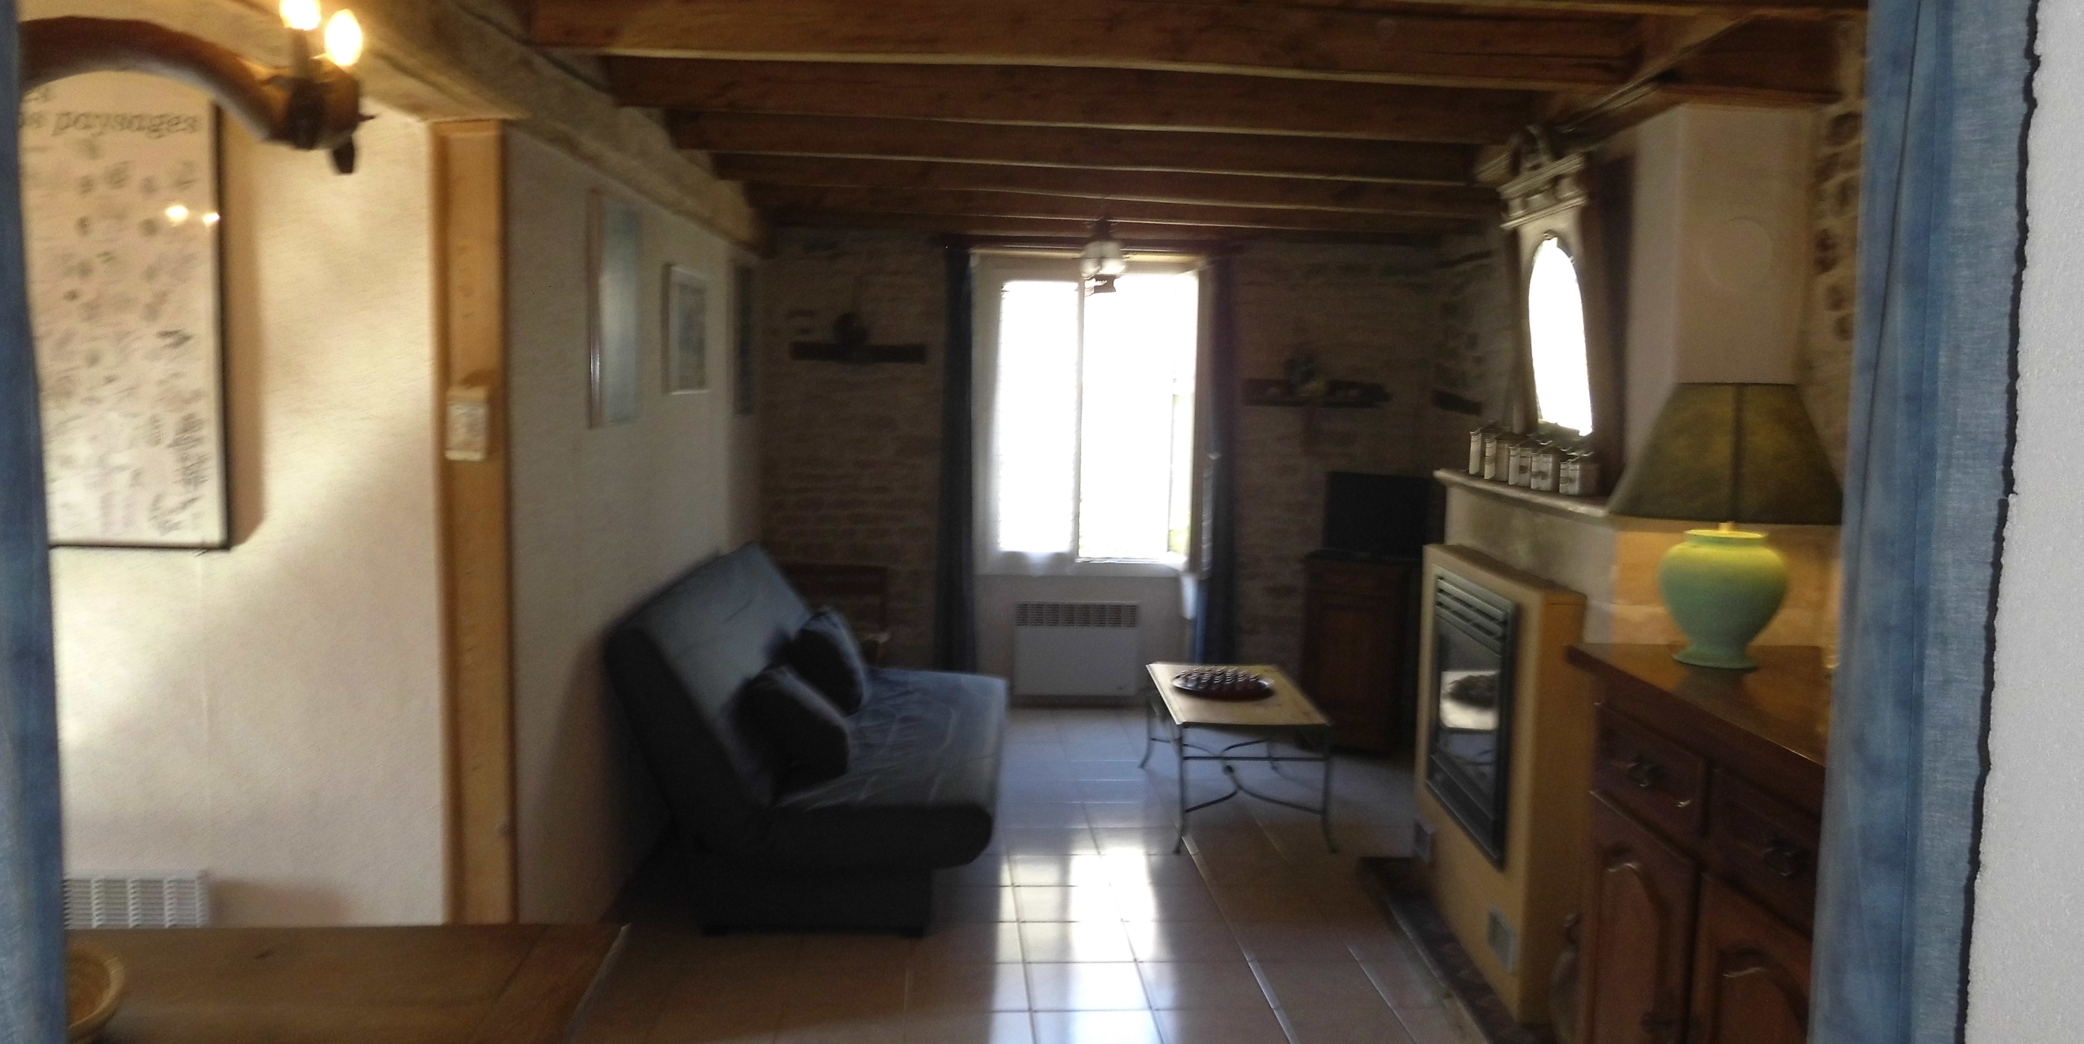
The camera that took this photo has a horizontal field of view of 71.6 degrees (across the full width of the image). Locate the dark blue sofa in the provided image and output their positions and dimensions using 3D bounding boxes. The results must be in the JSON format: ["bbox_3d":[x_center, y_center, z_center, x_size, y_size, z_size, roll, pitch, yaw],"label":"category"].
[{"bbox_3d":[-0.706,0.656,5.025,1.069,0.899,1.938,1,5,-1],"label":"dark blue sofa"}]

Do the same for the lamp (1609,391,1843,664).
[{"bbox_3d":[1.324,0.005,2.808,0.451,0.537,0.451,2,5,13],"label":"lamp"}]

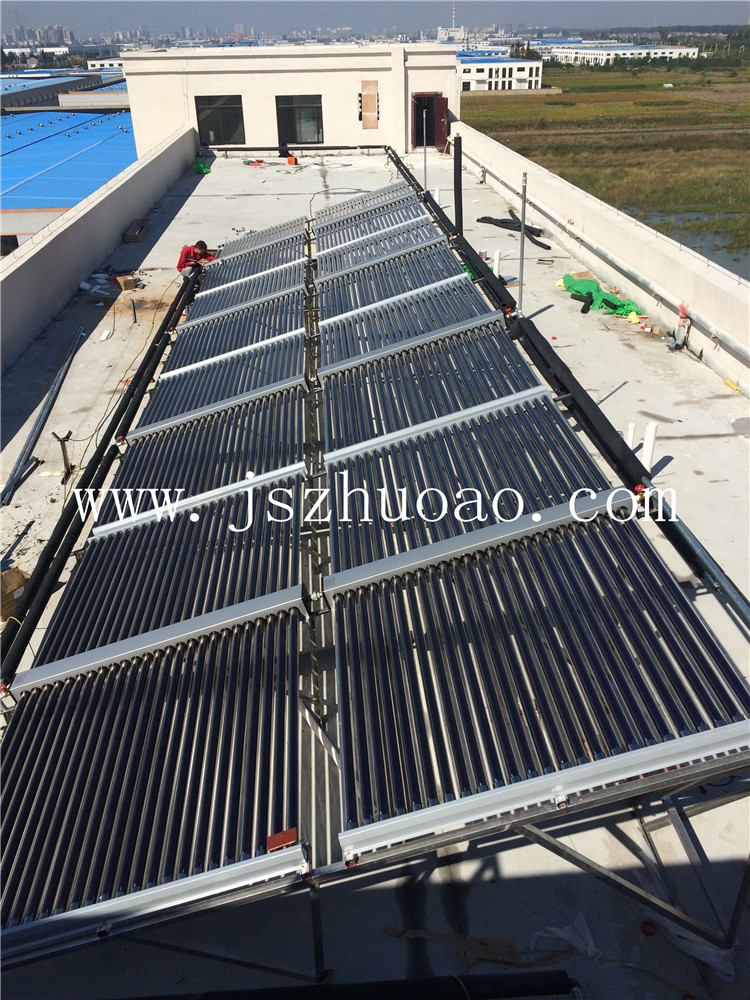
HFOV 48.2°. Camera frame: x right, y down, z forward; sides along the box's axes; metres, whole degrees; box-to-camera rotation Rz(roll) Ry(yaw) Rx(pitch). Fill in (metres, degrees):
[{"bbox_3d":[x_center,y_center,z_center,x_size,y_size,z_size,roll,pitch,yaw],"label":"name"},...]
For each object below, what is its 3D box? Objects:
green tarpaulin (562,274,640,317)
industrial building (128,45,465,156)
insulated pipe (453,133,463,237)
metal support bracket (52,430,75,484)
[{"bbox_3d":[3.940,-3.651,14.635,0.850,0.280,1.900,-3,29,-3],"label":"green tarpaulin"},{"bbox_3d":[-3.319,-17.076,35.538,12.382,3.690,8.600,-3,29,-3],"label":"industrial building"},{"bbox_3d":[1.198,-4.477,11.998,0.105,1.450,0.105,-3,29,-3],"label":"insulated pipe"},{"bbox_3d":[-3.297,-0.486,8.922,0.210,0.490,0.340,-3,29,-3],"label":"metal support bracket"}]

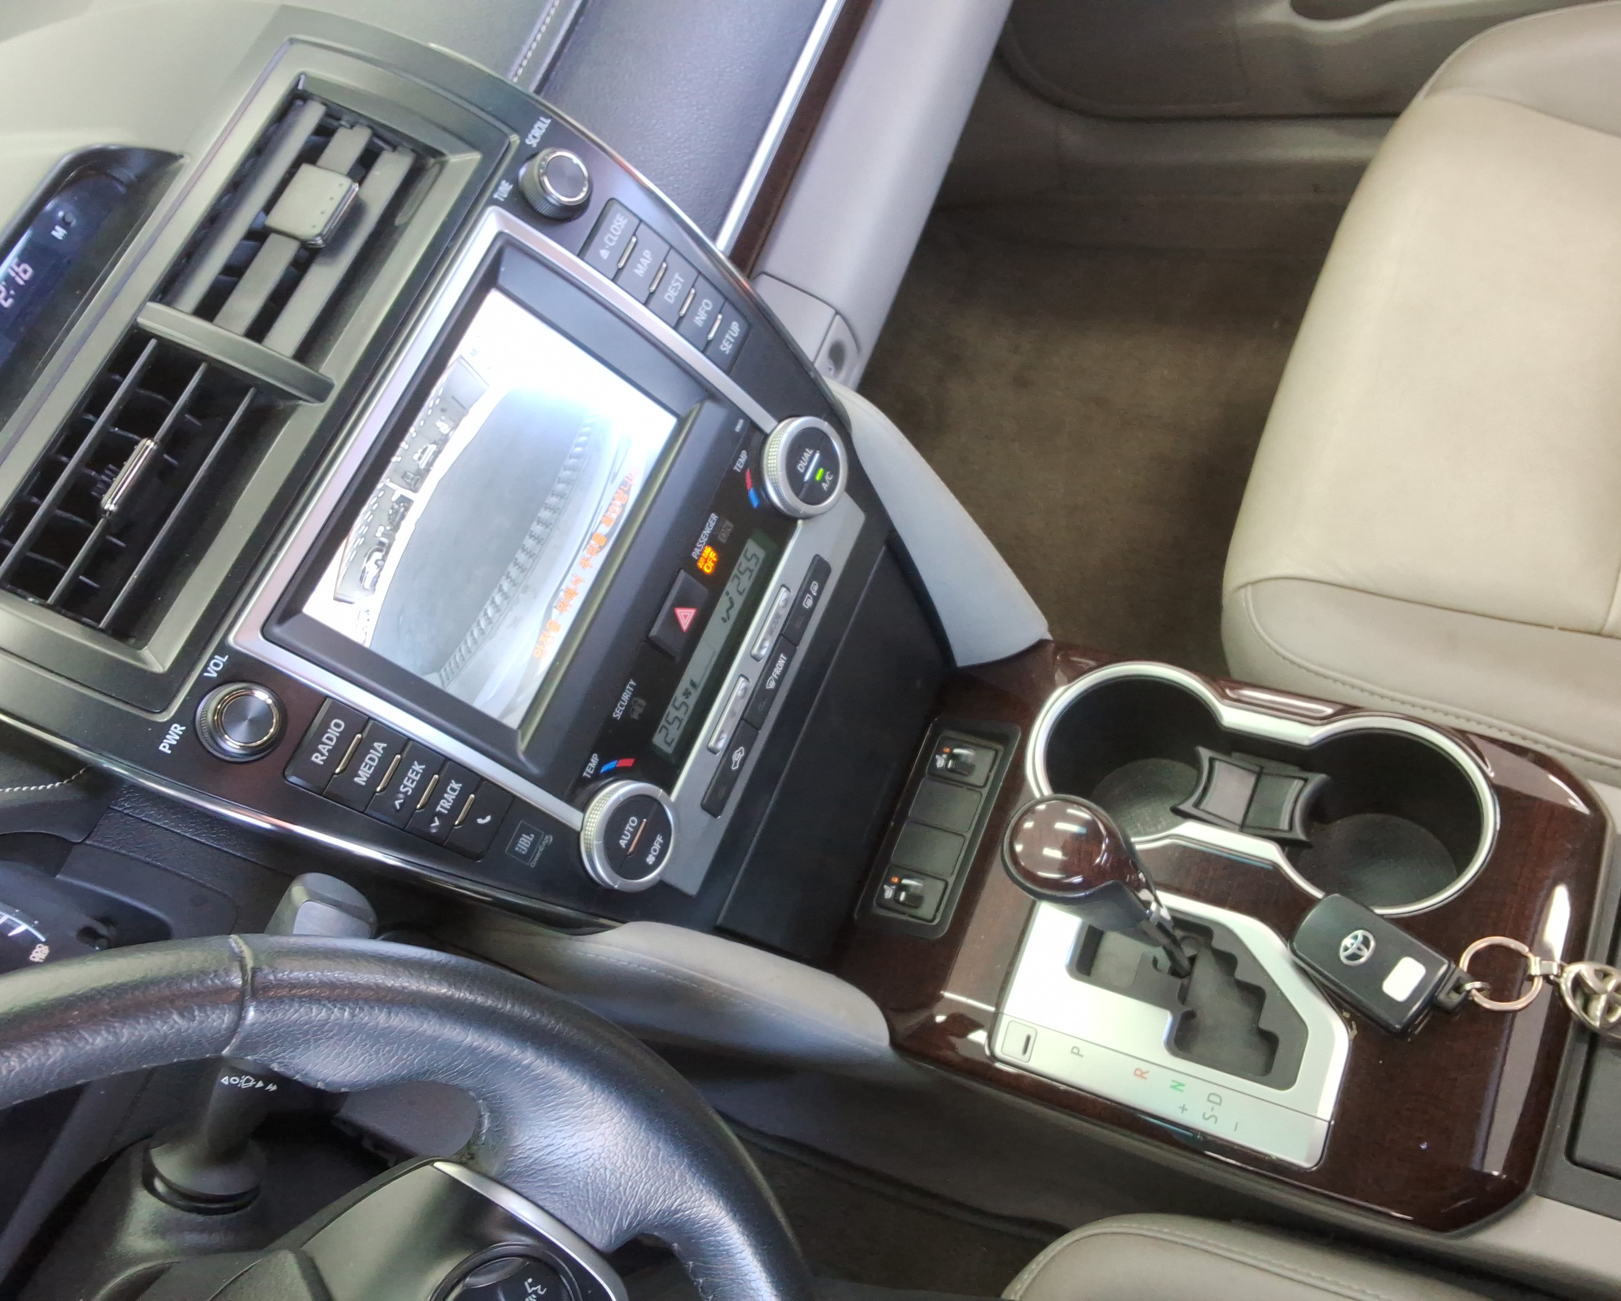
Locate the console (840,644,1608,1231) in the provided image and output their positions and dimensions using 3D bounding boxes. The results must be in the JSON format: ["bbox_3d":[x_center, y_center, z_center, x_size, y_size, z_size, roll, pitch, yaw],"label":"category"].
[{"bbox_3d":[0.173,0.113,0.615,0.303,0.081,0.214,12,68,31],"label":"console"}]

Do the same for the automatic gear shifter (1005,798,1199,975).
[{"bbox_3d":[0.122,0.103,0.550,0.057,0.131,0.051,6,64,42],"label":"automatic gear shifter"}]

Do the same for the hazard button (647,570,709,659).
[{"bbox_3d":[-0.056,-0.016,0.601,0.007,0.017,0.033,1,60,49],"label":"hazard button"}]

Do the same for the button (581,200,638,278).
[{"bbox_3d":[-0.083,-0.170,0.581,0.006,0.017,0.031,-5,56,55],"label":"button"}]

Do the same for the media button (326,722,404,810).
[{"bbox_3d":[-0.162,0.042,0.512,0.006,0.016,0.032,-5,56,55],"label":"media button"}]

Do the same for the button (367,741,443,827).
[{"bbox_3d":[-0.150,0.050,0.520,0.006,0.016,0.031,-5,56,55],"label":"button"}]

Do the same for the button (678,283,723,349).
[{"bbox_3d":[-0.047,-0.145,0.604,0.006,0.016,0.028,-5,56,55],"label":"button"}]

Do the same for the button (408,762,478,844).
[{"bbox_3d":[-0.138,0.058,0.528,0.006,0.016,0.030,-5,56,55],"label":"button"}]

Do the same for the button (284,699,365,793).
[{"bbox_3d":[-0.174,0.035,0.504,0.006,0.016,0.032,-5,56,55],"label":"button"}]

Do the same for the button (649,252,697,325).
[{"bbox_3d":[-0.059,-0.154,0.597,0.006,0.017,0.029,-5,56,55],"label":"button"}]

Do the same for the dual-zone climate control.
[{"bbox_3d":[-0.038,-0.001,0.615,0.030,0.067,0.234,1,60,49],"label":"dual-zone climate control"}]

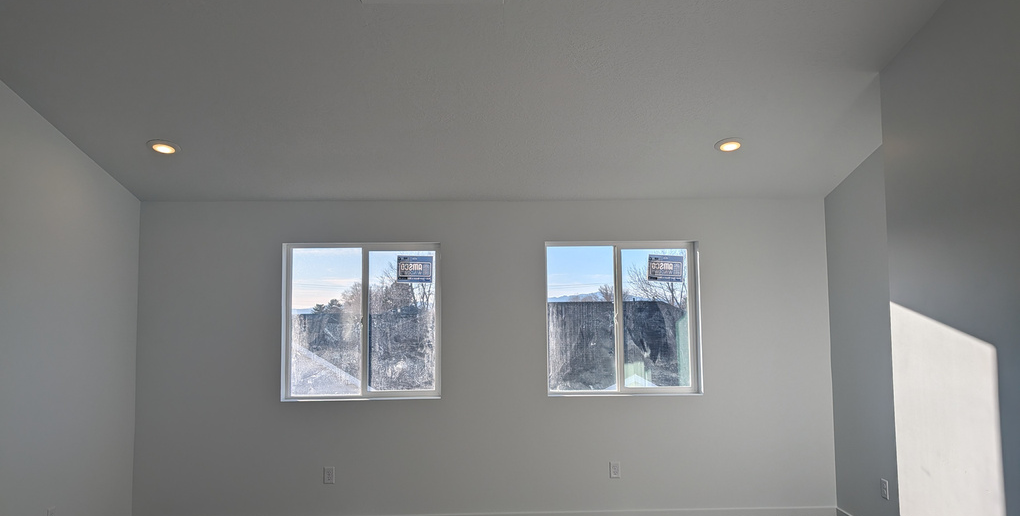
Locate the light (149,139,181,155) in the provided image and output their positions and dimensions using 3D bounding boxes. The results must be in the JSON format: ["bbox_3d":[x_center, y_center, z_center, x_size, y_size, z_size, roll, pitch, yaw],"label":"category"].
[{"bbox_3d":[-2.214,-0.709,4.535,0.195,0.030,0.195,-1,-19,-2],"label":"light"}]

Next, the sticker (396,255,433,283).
[{"bbox_3d":[-0.727,0.086,5.417,0.270,0.203,0.005,-1,-4,-2],"label":"sticker"}]

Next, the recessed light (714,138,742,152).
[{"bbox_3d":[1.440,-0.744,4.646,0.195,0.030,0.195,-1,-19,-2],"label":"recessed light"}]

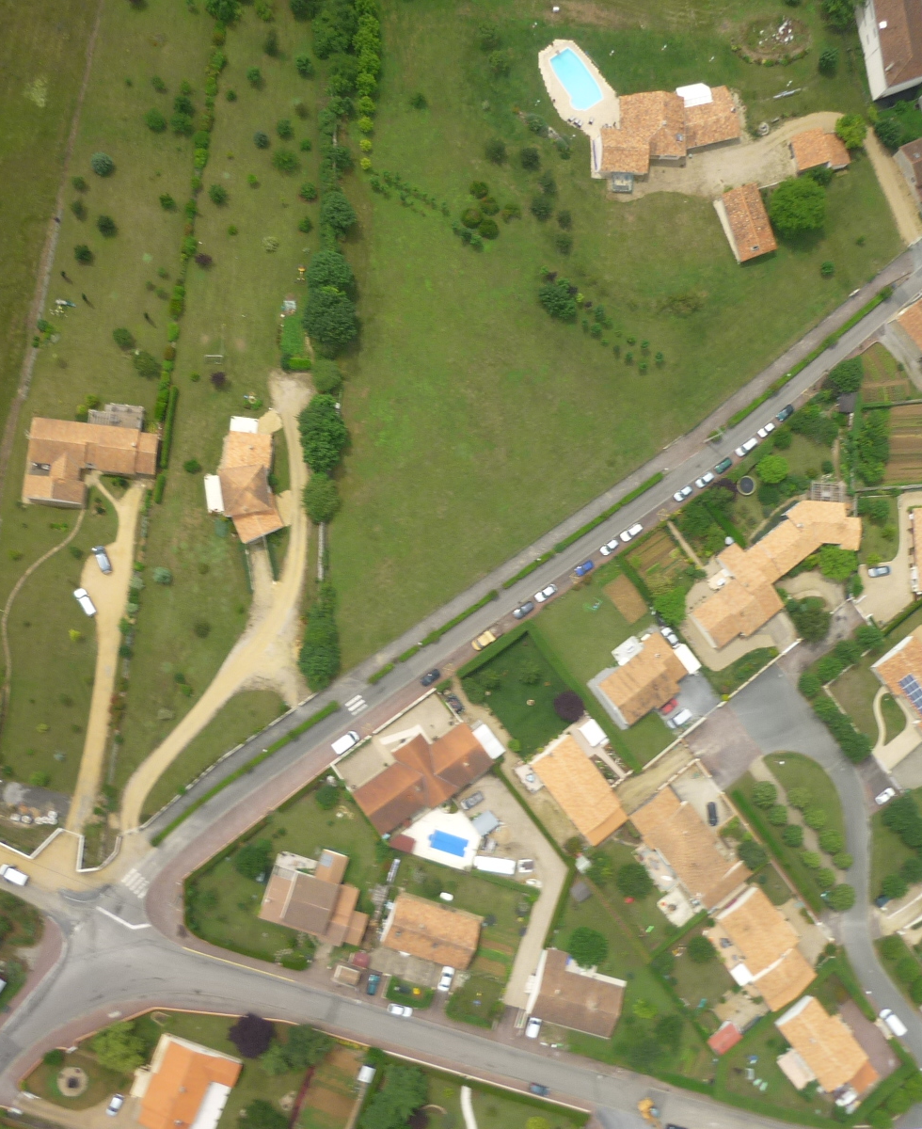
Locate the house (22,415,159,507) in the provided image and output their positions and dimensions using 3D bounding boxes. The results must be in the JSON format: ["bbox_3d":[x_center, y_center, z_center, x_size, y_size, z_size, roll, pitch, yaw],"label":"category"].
[{"bbox_3d":[-65.095,-17.460,252.934,21.917,5.300,14.356,6,84,-10],"label":"house"}]

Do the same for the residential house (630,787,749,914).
[{"bbox_3d":[41.690,50.990,260.100,10.430,4.500,23.200,-41,92,-8],"label":"residential house"}]

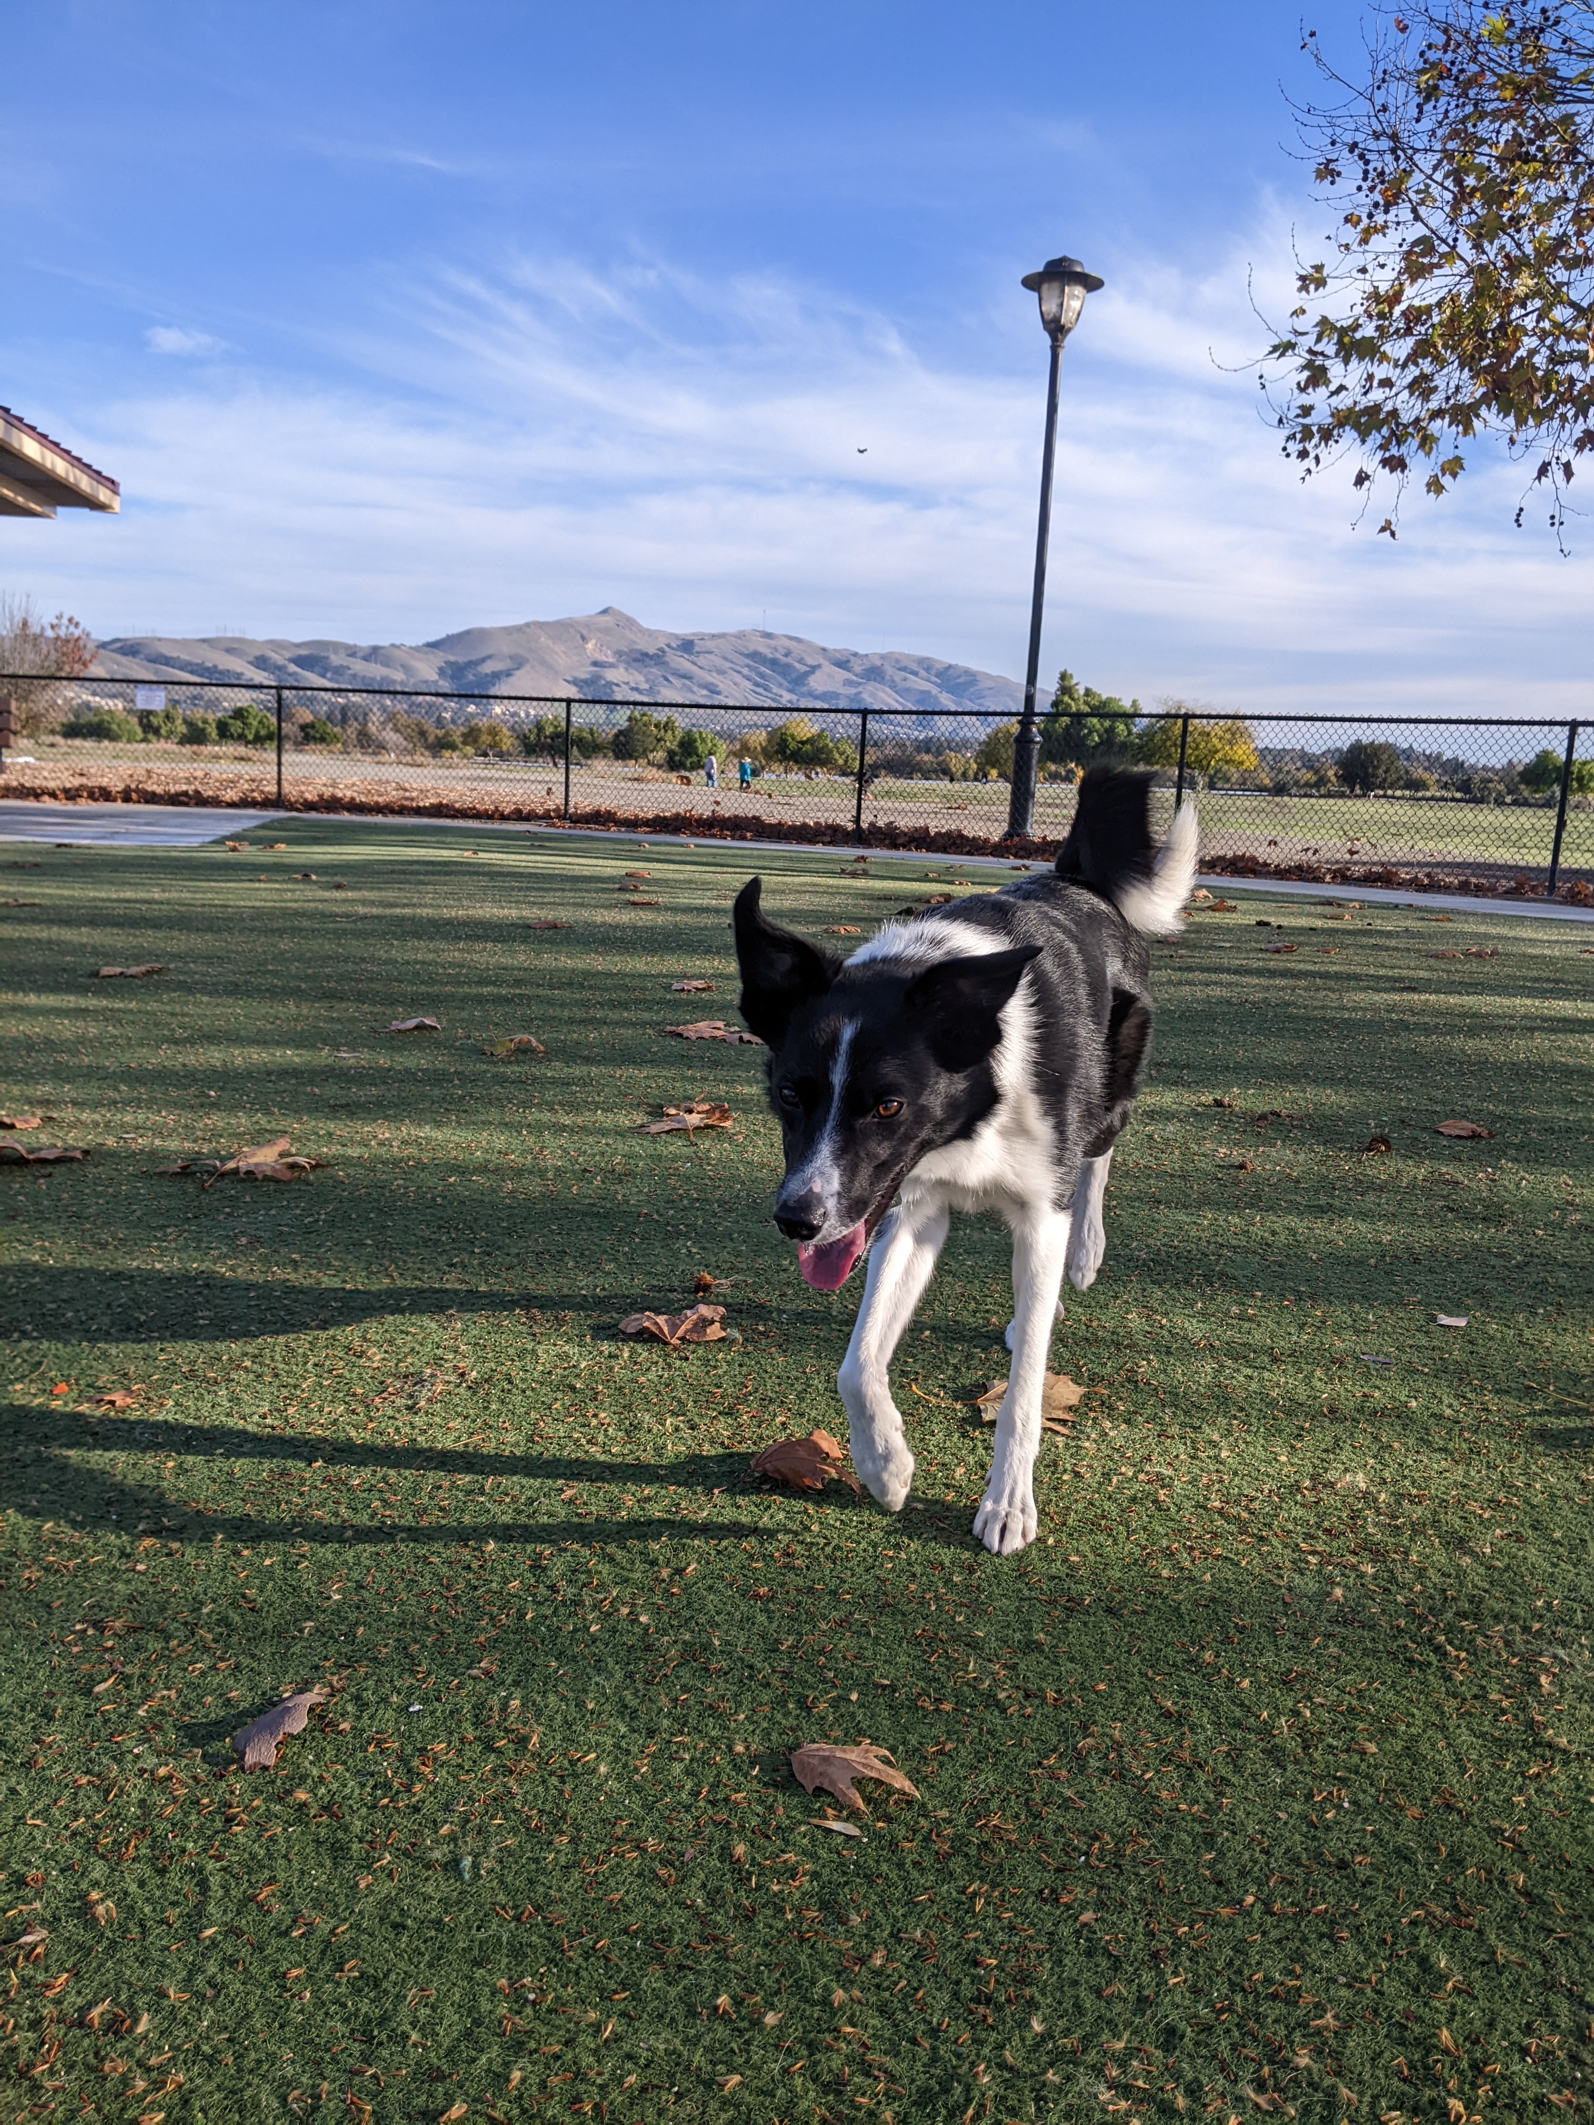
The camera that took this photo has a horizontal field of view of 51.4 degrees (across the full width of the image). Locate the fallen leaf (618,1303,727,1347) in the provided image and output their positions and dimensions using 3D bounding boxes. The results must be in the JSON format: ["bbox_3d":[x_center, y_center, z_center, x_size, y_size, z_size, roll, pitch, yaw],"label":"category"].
[{"bbox_3d":[-0.138,0.292,1.844,0.124,0.036,0.075,2,10,-4],"label":"fallen leaf"}]

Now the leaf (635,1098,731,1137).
[{"bbox_3d":[-0.195,0.097,2.902,0.174,0.042,0.150,2,10,-4],"label":"leaf"}]

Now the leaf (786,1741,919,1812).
[{"bbox_3d":[0.036,0.450,1.044,0.081,0.023,0.058,4,10,4],"label":"leaf"}]

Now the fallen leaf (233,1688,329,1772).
[{"bbox_3d":[-0.329,0.426,1.059,0.042,0.026,0.080,6,11,18],"label":"fallen leaf"}]

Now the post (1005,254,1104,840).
[{"bbox_3d":[2.249,-4.663,15.343,0.740,5.220,0.740,3,10,0],"label":"post"}]

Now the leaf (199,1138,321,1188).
[{"bbox_3d":[-0.787,0.147,2.424,0.178,0.050,0.140,0,11,-18],"label":"leaf"}]

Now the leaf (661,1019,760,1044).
[{"bbox_3d":[-0.196,-0.074,3.884,0.235,0.035,0.160,3,10,-3],"label":"leaf"}]

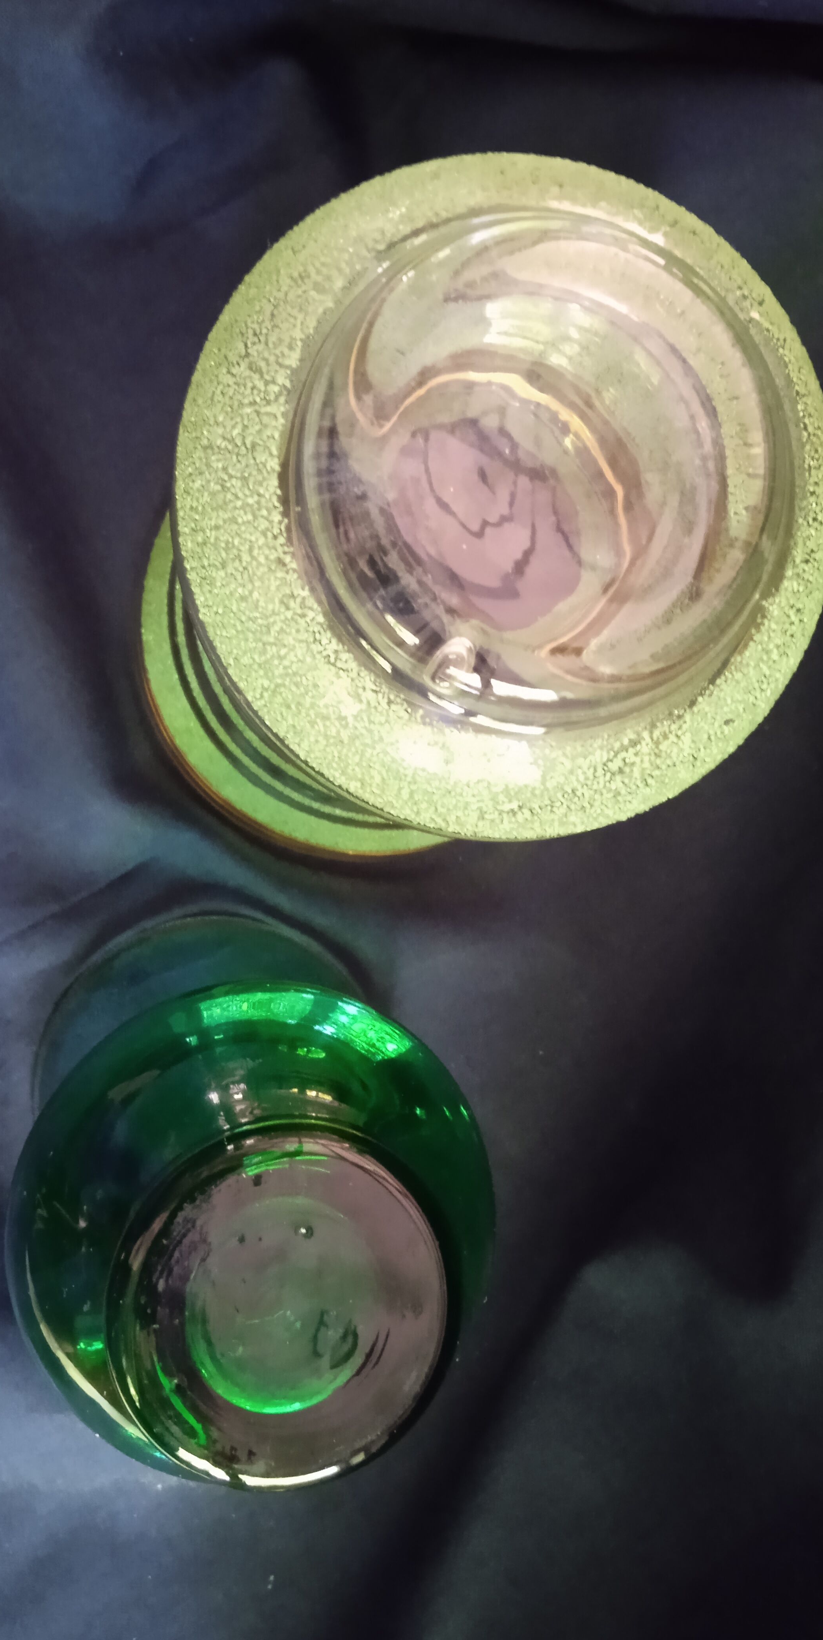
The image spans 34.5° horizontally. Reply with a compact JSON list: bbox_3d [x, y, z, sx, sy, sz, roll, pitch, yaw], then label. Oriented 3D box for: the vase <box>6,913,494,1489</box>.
[{"bbox_3d":[-0.033,0.065,0.246,0.083,0.135,0.083,0,90,-12],"label":"vase"}]

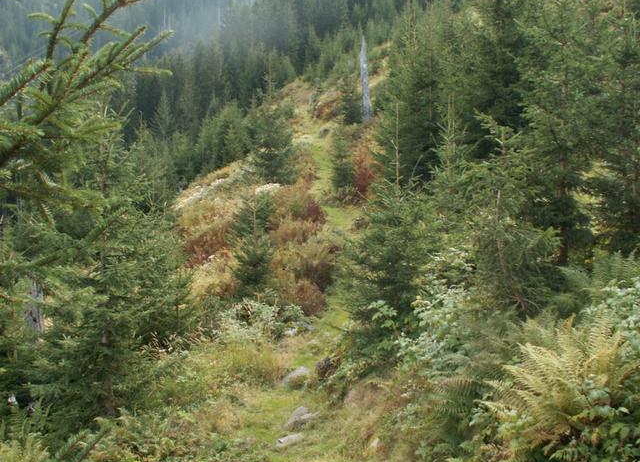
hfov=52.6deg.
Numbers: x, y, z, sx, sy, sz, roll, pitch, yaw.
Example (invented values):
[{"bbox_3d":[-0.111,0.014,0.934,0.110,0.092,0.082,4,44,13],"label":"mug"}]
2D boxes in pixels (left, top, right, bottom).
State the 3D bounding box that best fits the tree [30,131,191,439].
[{"bbox_3d":[-2.202,0.573,6.800,1.631,3.204,1.631,0,2,0],"label":"tree"}]

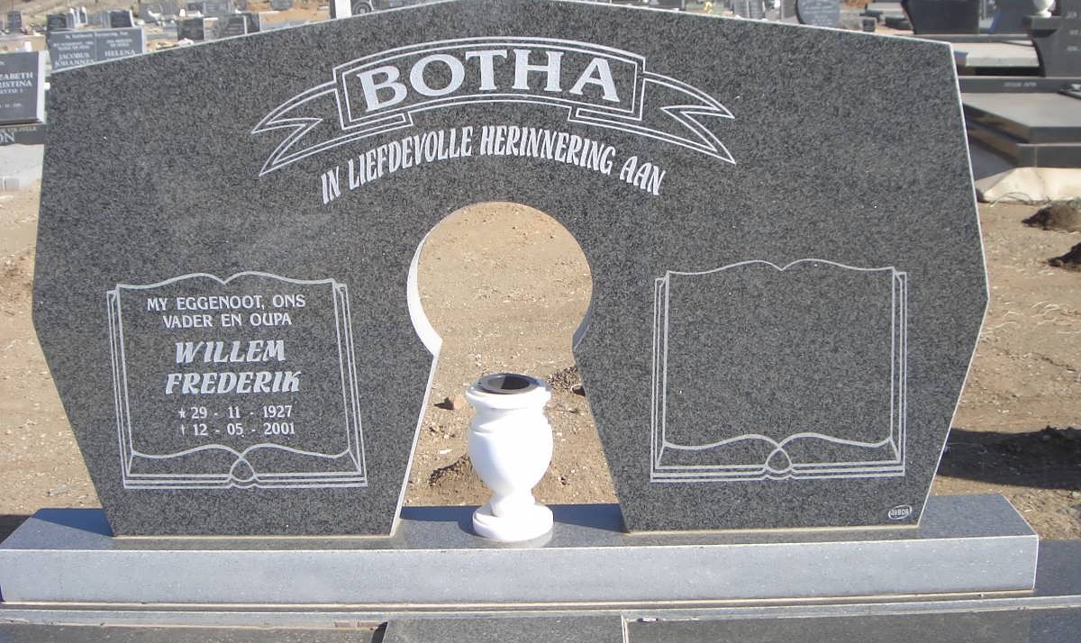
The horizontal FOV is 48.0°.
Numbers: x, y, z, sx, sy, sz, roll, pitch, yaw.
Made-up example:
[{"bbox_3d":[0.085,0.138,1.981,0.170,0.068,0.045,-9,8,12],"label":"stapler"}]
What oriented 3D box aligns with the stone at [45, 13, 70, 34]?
[{"bbox_3d":[-11.909,-7.335,30.000,0.553,0.540,0.120,-2,15,0],"label":"stone"}]

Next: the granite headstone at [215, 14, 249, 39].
[{"bbox_3d":[-6.842,-6.551,27.000,0.651,0.587,0.120,-2,15,0],"label":"granite headstone"}]

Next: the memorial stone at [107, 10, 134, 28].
[{"bbox_3d":[-11.053,-7.919,32.000,0.623,0.576,0.120,-2,15,0],"label":"memorial stone"}]

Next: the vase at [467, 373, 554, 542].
[{"bbox_3d":[-0.046,0.225,2.030,0.142,0.250,0.142,-1,15,1],"label":"vase"}]

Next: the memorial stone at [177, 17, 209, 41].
[{"bbox_3d":[-7.733,-6.501,27.000,0.627,0.526,0.120,-2,15,0],"label":"memorial stone"}]

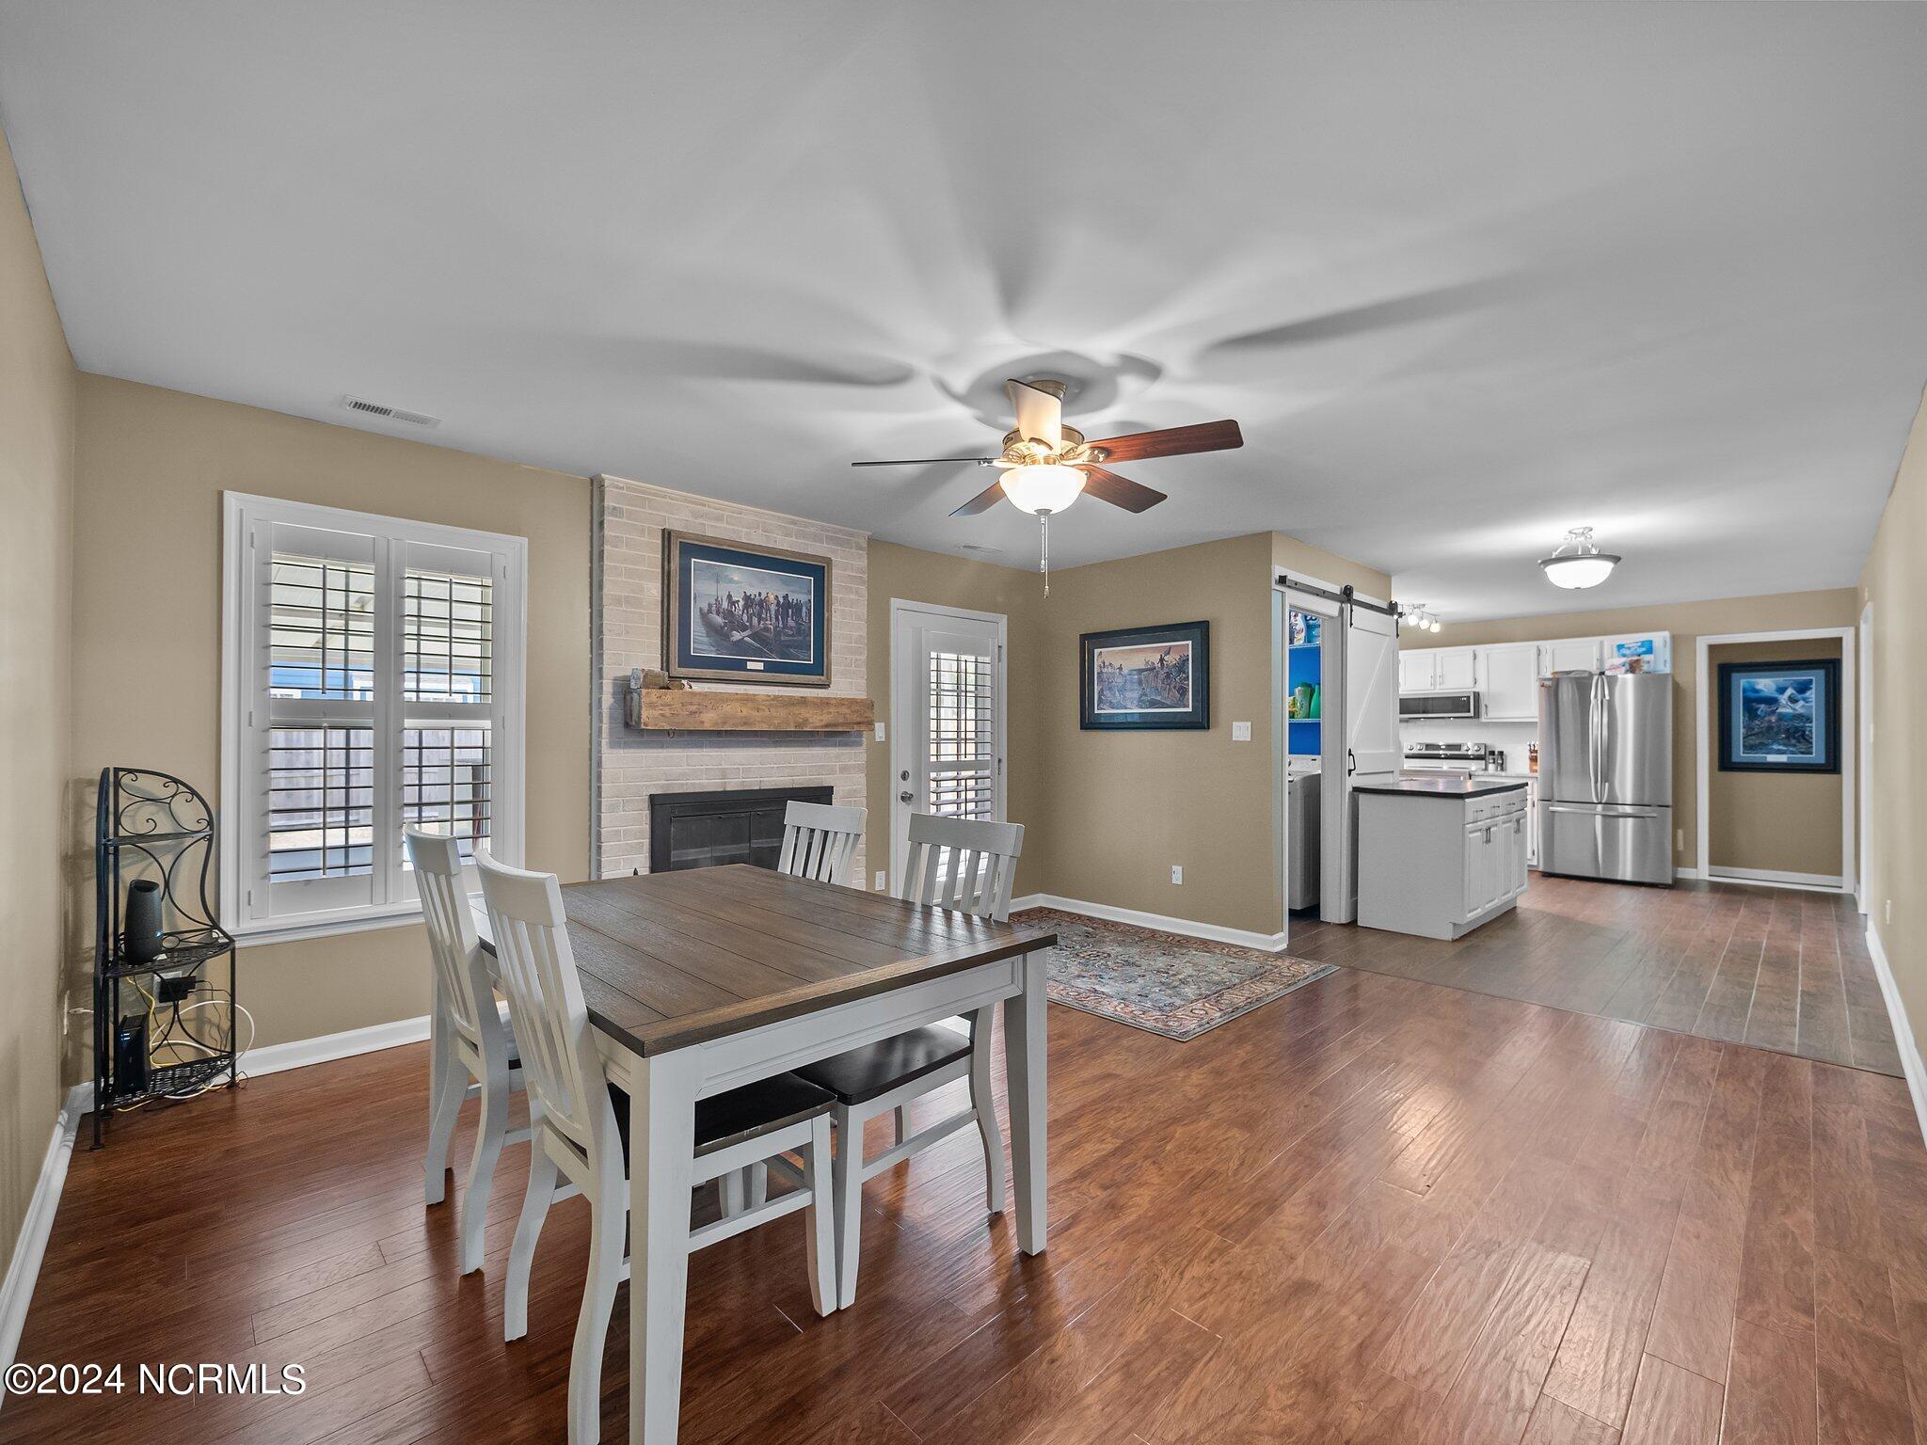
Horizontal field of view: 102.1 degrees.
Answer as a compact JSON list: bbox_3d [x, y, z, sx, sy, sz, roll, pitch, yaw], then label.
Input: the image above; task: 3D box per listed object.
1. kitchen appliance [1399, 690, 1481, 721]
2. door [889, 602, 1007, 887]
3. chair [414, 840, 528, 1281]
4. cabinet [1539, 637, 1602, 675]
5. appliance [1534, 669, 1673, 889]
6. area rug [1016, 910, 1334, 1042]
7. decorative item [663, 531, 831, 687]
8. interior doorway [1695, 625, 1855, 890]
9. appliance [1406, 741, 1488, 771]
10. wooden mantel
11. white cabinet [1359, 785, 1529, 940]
[{"bbox_3d":[5.003,-0.163,8.187,0.450,0.280,0.760,0,0,-43],"label":"kitchen appliance"},{"bbox_3d":[-0.092,0.272,5.261,1.070,2.080,0.120,0,0,-43],"label":"door"},{"bbox_3d":[-1.112,0.777,2.107,0.600,1.005,0.450,0,0,-43],"label":"chair"},{"bbox_3d":[5.588,-0.573,7.133,0.460,0.350,0.340,0,-1,42],"label":"cabinet"},{"bbox_3d":[5.699,0.480,6.898,0.900,1.755,0.740,0,-1,41],"label":"appliance"},{"bbox_3d":[0.753,1.315,4.454,1.520,0.015,2.080,1,-1,-44],"label":"area rug"},{"bbox_3d":[-1.079,-0.556,4.006,0.920,0.700,0.070,1,-1,-41],"label":"decorative item"},{"bbox_3d":[6.740,0.307,6.492,0.920,2.100,0.130,0,-1,41],"label":"interior doorway"},{"bbox_3d":[4.904,0.818,8.096,0.680,1.170,0.760,0,0,-43],"label":"appliance"},{"bbox_3d":[-1.049,-0.049,4.038,1.290,0.178,0.200,0,0,-43],"label":"wooden mantel"},{"bbox_3d":[3.389,0.896,5.494,1.530,0.910,0.630,0,0,-43],"label":"white cabinet"}]

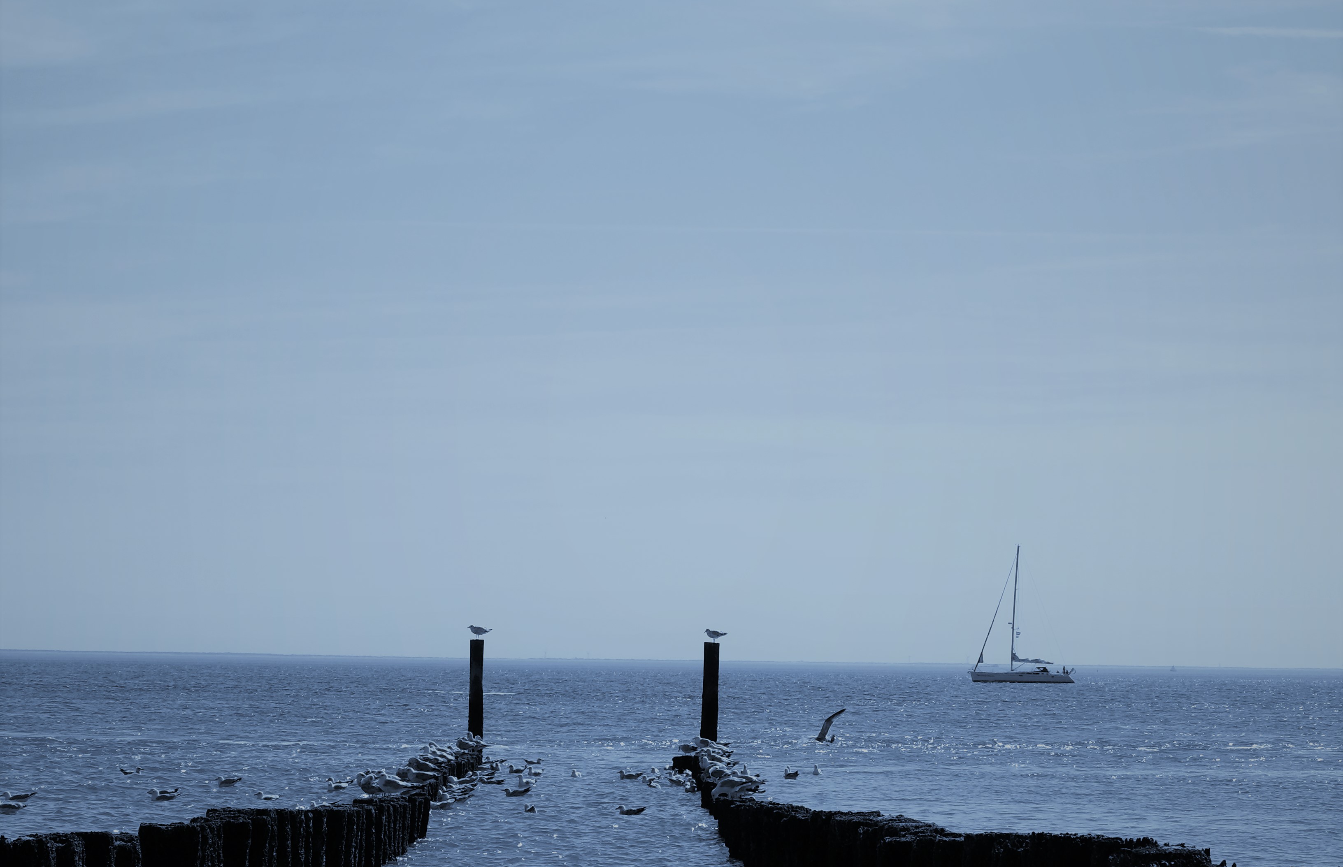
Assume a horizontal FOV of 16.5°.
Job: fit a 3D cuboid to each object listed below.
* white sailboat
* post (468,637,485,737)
[{"bbox_3d":[37.750,19.536,500.000,11.100,14.800,3.600,1,-3,0],"label":"white sailboat"},{"bbox_3d":[-3.310,4.417,79.000,0.240,1.830,0.240,1,-3,0],"label":"post"}]

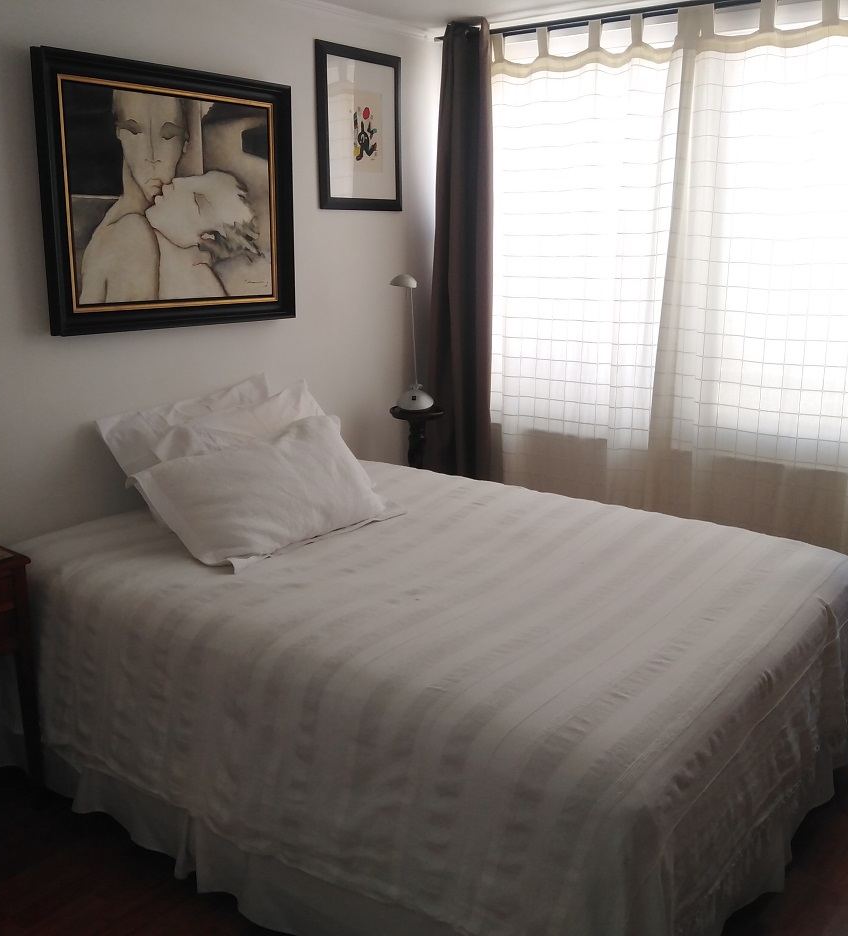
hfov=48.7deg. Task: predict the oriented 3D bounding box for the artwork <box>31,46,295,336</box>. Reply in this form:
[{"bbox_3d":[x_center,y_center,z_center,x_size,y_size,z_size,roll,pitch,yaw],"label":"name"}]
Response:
[{"bbox_3d":[-0.756,-0.831,2.928,0.060,0.769,0.899,13,19,37],"label":"artwork"}]

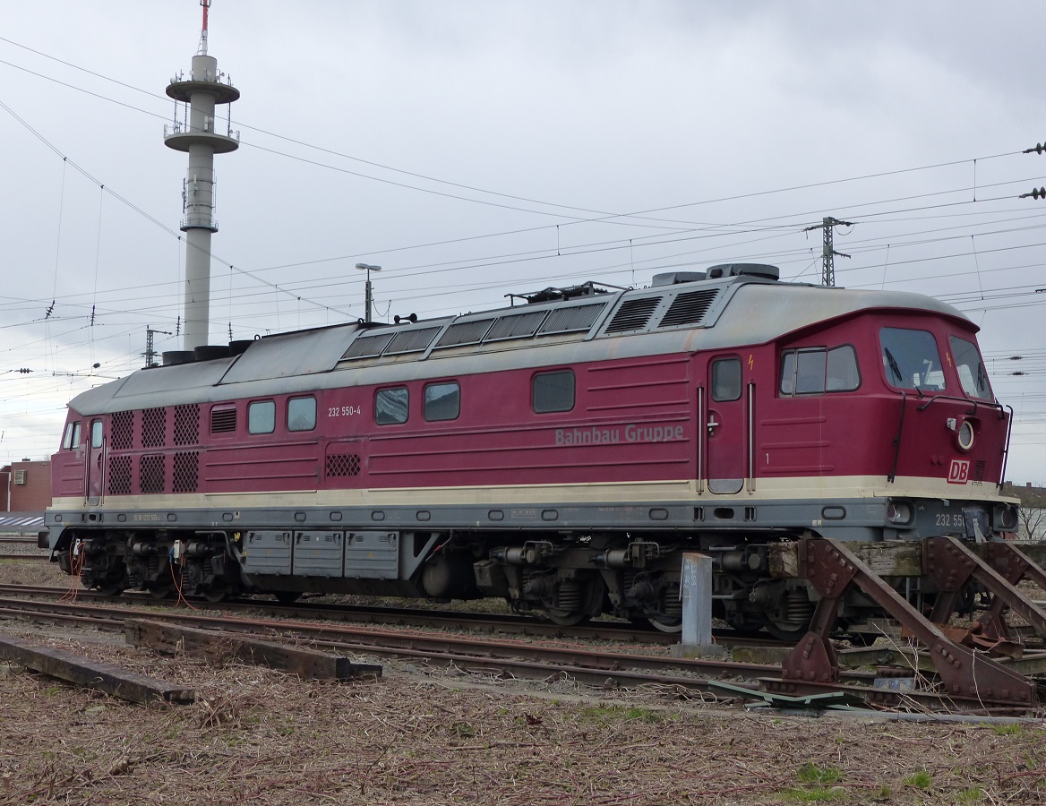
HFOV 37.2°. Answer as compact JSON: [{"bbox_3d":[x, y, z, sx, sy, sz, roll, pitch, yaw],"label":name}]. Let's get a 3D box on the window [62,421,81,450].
[{"bbox_3d":[-8.702,0.638,30.152,0.070,0.544,1.030,5,-7,-41],"label":"window"}]

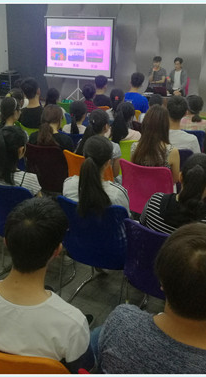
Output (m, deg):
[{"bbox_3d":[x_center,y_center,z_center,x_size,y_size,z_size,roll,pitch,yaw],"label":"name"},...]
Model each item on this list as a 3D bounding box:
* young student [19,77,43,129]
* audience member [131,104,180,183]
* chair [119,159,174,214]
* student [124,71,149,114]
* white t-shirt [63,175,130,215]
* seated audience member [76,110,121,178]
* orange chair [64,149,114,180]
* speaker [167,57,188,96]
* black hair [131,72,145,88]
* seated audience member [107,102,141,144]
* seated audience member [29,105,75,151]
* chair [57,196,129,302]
[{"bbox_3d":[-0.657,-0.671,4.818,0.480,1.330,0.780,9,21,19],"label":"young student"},{"bbox_3d":[0.522,-0.151,3.595,0.460,1.270,0.780,10,21,21],"label":"audience member"},{"bbox_3d":[0.404,0.133,3.273,0.460,0.800,0.520,11,22,24],"label":"chair"},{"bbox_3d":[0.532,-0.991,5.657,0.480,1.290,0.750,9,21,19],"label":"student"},{"bbox_3d":[-0.027,0.146,2.367,0.430,0.530,0.280,9,22,17],"label":"white t-shirt"},{"bbox_3d":[0.008,-0.109,3.389,0.450,1.220,0.720,11,22,21],"label":"seated audience member"},{"bbox_3d":[-0.042,0.055,3.445,0.460,0.800,0.520,12,22,25],"label":"orange chair"},{"bbox_3d":[1.518,-2.113,8.460,0.500,1.310,0.780,14,23,29],"label":"speaker"},{"bbox_3d":[0.479,-1.488,5.437,0.180,0.200,0.210,7,21,12],"label":"black hair"},{"bbox_3d":[0.280,-0.355,4.136,0.460,1.120,0.750,9,21,19],"label":"seated audience member"},{"bbox_3d":[-0.322,-0.253,3.767,0.460,1.140,0.750,9,21,19],"label":"seated audience member"},{"bbox_3d":[0.001,0.389,2.530,0.460,0.800,0.520,9,21,20],"label":"chair"}]

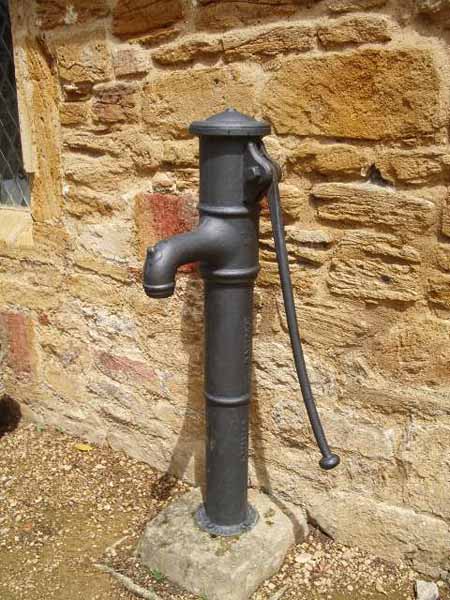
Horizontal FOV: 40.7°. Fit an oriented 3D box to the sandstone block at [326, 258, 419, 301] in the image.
[{"bbox_3d":[0.488,-0.079,1.917,0.284,0.106,0.130,10,18,32],"label":"sandstone block"}]

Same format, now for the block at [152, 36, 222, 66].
[{"bbox_3d":[-0.101,-0.850,2.096,0.293,0.077,0.110,10,18,32],"label":"block"}]

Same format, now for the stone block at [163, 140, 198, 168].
[{"bbox_3d":[-0.135,-0.528,2.193,0.159,0.093,0.090,10,18,32],"label":"stone block"}]

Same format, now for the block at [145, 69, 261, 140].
[{"bbox_3d":[-0.041,-0.690,2.154,0.479,0.220,0.200,10,18,32],"label":"block"}]

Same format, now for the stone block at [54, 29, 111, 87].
[{"bbox_3d":[-0.504,-0.935,2.371,0.284,0.191,0.150,10,18,32],"label":"stone block"}]

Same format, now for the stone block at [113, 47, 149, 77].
[{"bbox_3d":[-0.315,-0.870,2.229,0.168,0.093,0.100,10,18,32],"label":"stone block"}]

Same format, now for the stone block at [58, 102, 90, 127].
[{"bbox_3d":[-0.573,-0.743,2.425,0.171,0.096,0.080,10,18,32],"label":"stone block"}]

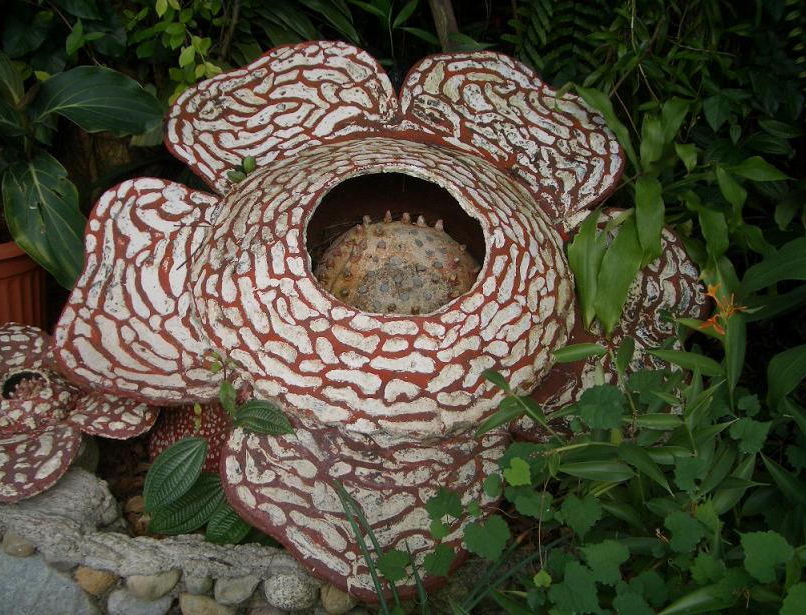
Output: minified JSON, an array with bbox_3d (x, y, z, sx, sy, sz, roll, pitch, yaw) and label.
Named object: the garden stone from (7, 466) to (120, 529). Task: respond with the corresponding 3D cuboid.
[{"bbox_3d":[-0.631,0.353,1.540,0.205,0.085,0.120,0,30,0],"label":"garden stone"}]

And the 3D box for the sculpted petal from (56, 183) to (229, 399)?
[{"bbox_3d":[-0.491,-0.032,1.552,0.318,0.097,0.455,-4,60,-7],"label":"sculpted petal"}]

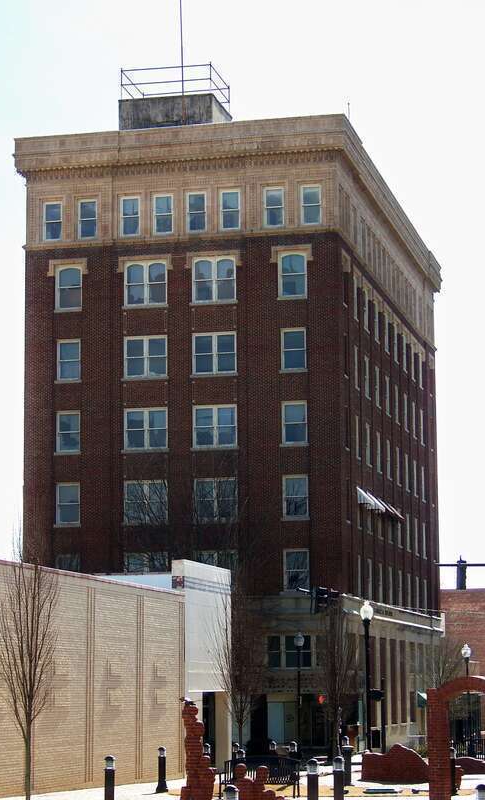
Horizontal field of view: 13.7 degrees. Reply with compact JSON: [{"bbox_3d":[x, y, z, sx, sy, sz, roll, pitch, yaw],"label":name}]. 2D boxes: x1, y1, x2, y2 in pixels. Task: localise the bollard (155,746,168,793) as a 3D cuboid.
[{"bbox_3d":[-1.856,8.545,46.500,0.280,1.065,0.280,-2,-8,13],"label":"bollard"}]

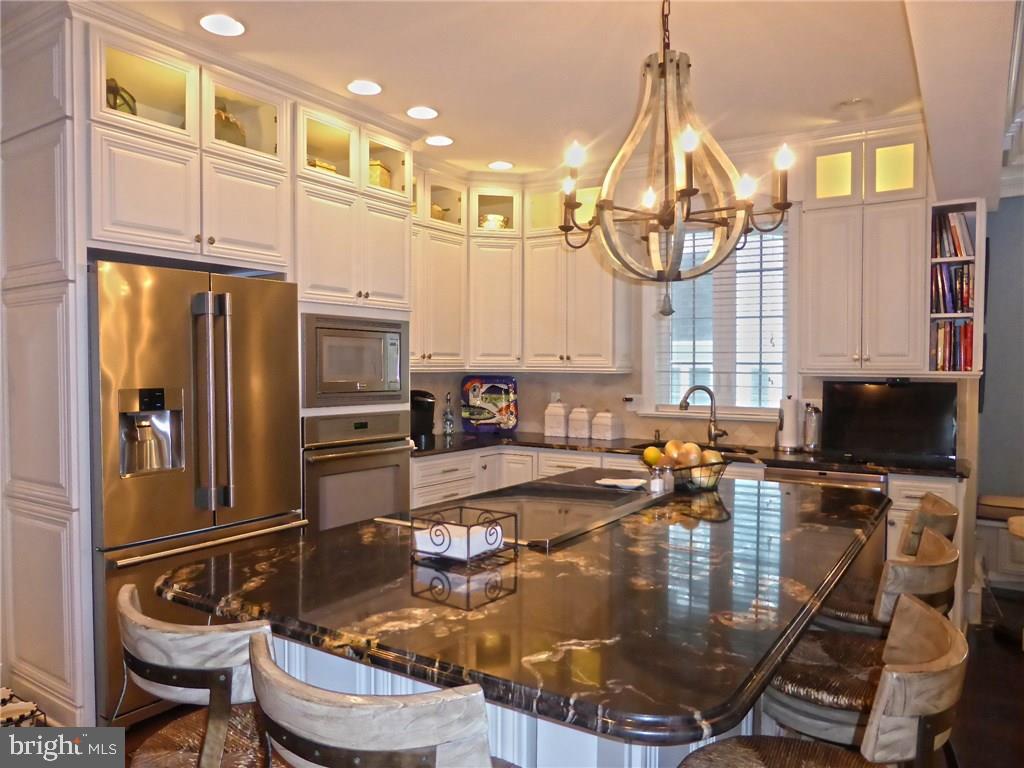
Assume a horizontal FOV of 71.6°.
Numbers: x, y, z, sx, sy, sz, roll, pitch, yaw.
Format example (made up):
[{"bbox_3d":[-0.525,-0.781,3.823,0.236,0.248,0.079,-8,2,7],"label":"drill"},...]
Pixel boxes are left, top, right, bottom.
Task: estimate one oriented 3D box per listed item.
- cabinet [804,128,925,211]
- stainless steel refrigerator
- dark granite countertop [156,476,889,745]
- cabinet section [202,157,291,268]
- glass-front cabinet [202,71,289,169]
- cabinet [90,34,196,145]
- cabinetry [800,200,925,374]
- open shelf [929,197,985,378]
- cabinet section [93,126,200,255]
[{"bbox_3d":[2.037,-1.195,4.074,0.623,0.400,0.340,1,2,34],"label":"cabinet"},{"bbox_3d":[-1.534,0.419,3.192,0.750,1.785,0.909,1,2,34],"label":"stainless steel refrigerator"},{"bbox_3d":[0.322,0.475,2.292,1.403,0.055,2.300,1,2,34],"label":"dark granite countertop"},{"bbox_3d":[-1.383,-0.757,3.297,0.500,0.423,0.438,0,1,33],"label":"cabinet section"},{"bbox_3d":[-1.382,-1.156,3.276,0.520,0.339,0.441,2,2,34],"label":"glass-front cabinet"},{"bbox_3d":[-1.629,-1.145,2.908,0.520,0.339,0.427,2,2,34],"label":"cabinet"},{"bbox_3d":[2.036,-0.531,4.093,0.623,0.930,0.340,1,2,34],"label":"cabinetry"},{"bbox_3d":[2.367,-0.500,3.789,0.245,0.875,0.320,2,2,34],"label":"open shelf"},{"bbox_3d":[-1.630,-0.749,2.920,0.500,0.423,0.432,0,1,33],"label":"cabinet section"}]

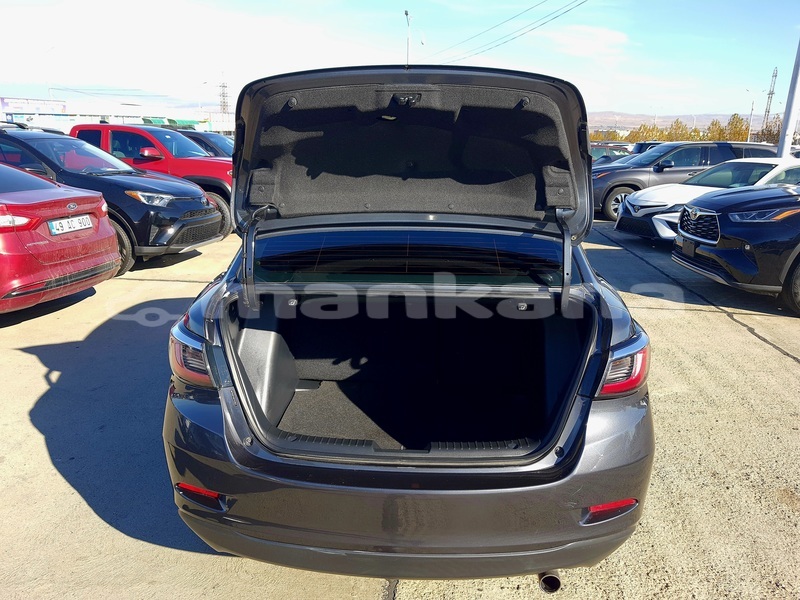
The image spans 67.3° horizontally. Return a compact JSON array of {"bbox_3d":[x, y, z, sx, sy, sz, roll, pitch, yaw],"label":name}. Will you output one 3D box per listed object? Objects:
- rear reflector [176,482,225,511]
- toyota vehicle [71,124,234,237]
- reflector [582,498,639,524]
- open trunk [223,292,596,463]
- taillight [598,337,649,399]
[{"bbox_3d":[-0.689,0.666,2.068,0.190,0.053,0.055,7,18,22],"label":"rear reflector"},{"bbox_3d":[-4.643,-2.285,10.780,5.050,1.790,1.880,3,16,8],"label":"toyota vehicle"},{"bbox_3d":[0.691,0.695,1.995,0.195,0.053,0.055,-5,17,-16],"label":"reflector"},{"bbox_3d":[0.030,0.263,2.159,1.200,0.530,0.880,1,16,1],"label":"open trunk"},{"bbox_3d":[0.728,0.202,2.037,0.195,0.170,0.210,-1,16,-6],"label":"taillight"}]

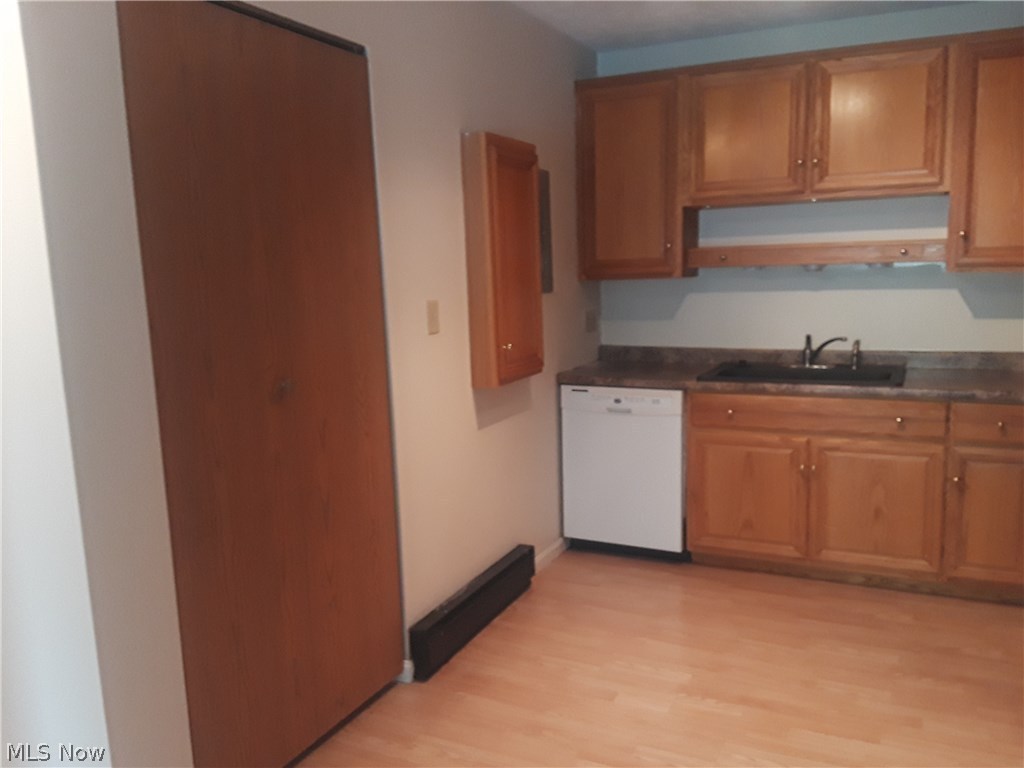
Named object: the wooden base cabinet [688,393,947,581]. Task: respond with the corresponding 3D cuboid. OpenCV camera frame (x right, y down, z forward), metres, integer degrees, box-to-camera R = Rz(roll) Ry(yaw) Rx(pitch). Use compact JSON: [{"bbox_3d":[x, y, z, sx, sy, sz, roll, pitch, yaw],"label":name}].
[{"bbox_3d":[1.406,0.405,3.819,1.041,0.812,0.622,2,9,26],"label":"wooden base cabinet"}]

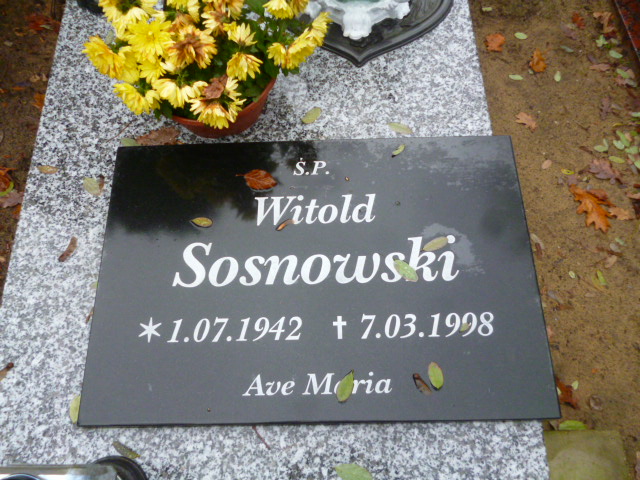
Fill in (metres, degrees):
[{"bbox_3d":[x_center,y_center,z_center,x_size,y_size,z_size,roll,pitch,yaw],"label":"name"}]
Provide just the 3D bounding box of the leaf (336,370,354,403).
[{"bbox_3d":[0.032,0.185,0.655,0.018,0.006,0.042,20,71,9],"label":"leaf"}]

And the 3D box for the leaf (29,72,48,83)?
[{"bbox_3d":[-0.741,-0.427,1.362,0.052,0.015,0.034,1,69,2],"label":"leaf"}]

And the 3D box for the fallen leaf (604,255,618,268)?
[{"bbox_3d":[0.655,0.049,1.164,0.040,0.006,0.017,-40,73,-13],"label":"fallen leaf"}]

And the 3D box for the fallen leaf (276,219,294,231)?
[{"bbox_3d":[-0.049,-0.021,0.739,0.031,0.006,0.008,-31,71,-10],"label":"fallen leaf"}]

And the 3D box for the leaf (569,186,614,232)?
[{"bbox_3d":[0.584,-0.072,1.105,0.084,0.025,0.128,-26,70,-8],"label":"leaf"}]

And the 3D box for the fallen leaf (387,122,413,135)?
[{"bbox_3d":[0.128,-0.177,0.824,0.043,0.004,0.016,22,71,10],"label":"fallen leaf"}]

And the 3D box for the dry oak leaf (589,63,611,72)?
[{"bbox_3d":[0.673,-0.412,1.243,0.051,0.012,0.024,3,69,3],"label":"dry oak leaf"}]

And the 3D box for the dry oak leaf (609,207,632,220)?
[{"bbox_3d":[0.701,-0.060,1.204,0.052,0.009,0.027,25,71,11],"label":"dry oak leaf"}]

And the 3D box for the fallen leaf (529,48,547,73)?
[{"bbox_3d":[0.539,-0.445,1.282,0.041,0.025,0.074,7,69,5],"label":"fallen leaf"}]

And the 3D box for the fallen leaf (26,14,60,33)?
[{"bbox_3d":[-0.782,-0.612,1.464,0.103,0.012,0.051,16,70,8],"label":"fallen leaf"}]

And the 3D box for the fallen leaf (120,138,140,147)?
[{"bbox_3d":[-0.301,-0.154,0.828,0.038,0.007,0.020,21,71,9],"label":"fallen leaf"}]

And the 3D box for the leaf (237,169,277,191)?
[{"bbox_3d":[-0.092,-0.090,0.763,0.065,0.012,0.035,12,69,6],"label":"leaf"}]

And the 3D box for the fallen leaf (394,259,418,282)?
[{"bbox_3d":[0.118,0.042,0.708,0.019,0.007,0.043,-40,73,-13],"label":"fallen leaf"}]

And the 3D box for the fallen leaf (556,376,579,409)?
[{"bbox_3d":[0.458,0.286,0.971,0.058,0.020,0.053,12,69,6],"label":"fallen leaf"}]

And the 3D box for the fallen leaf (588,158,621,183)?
[{"bbox_3d":[0.645,-0.155,1.169,0.076,0.018,0.051,36,74,14],"label":"fallen leaf"}]

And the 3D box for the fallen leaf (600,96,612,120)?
[{"bbox_3d":[0.683,-0.314,1.234,0.021,0.010,0.066,15,70,8],"label":"fallen leaf"}]

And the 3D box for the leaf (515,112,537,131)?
[{"bbox_3d":[0.486,-0.280,1.225,0.033,0.015,0.053,-42,73,-13],"label":"leaf"}]

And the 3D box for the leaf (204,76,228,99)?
[{"bbox_3d":[-0.144,-0.212,0.717,0.034,0.020,0.045,42,75,16],"label":"leaf"}]

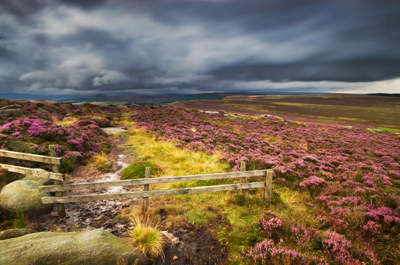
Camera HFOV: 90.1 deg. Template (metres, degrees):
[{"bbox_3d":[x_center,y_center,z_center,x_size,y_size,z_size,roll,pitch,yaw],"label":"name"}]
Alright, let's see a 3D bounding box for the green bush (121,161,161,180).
[{"bbox_3d":[-1.570,1.000,5.300,1.050,0.410,0.850,0,11,0],"label":"green bush"}]

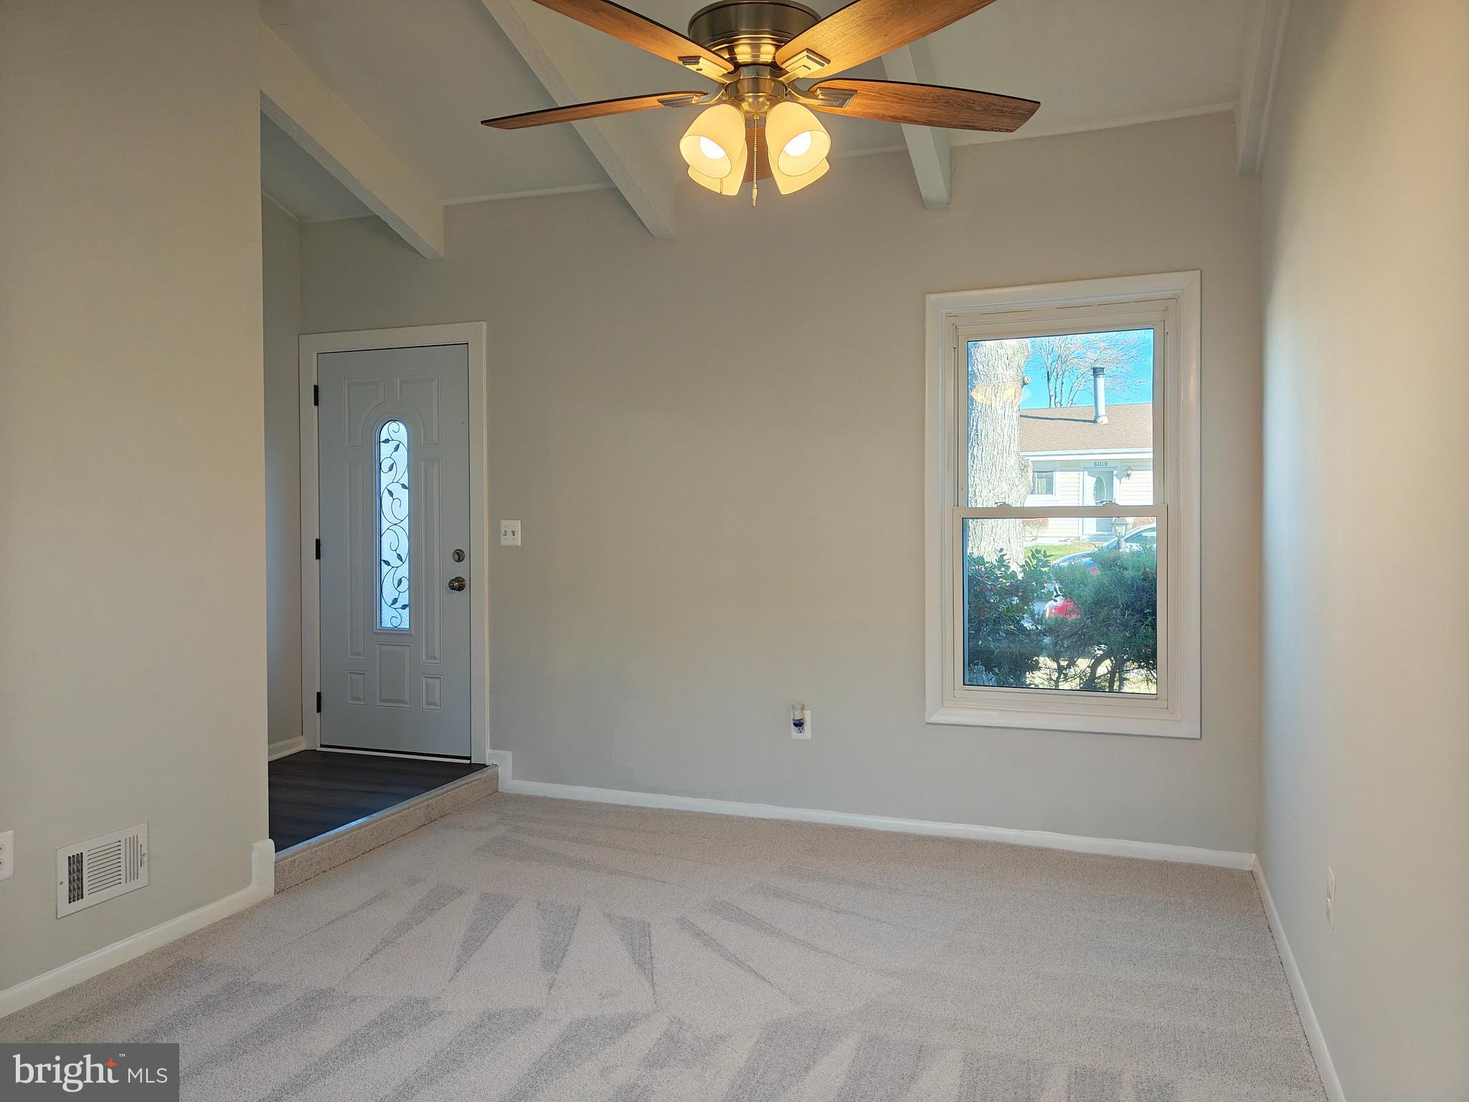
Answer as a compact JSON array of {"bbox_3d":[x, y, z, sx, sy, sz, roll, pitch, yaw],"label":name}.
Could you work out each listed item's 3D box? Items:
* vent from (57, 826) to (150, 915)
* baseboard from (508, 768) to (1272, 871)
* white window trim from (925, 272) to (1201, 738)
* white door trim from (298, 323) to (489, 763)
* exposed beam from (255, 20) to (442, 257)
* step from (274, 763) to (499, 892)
[{"bbox_3d":[-1.856,0.939,3.127,0.020,0.197,0.293,0,2,19],"label":"vent"},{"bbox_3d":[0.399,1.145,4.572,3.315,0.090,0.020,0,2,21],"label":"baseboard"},{"bbox_3d":[1.293,-0.170,4.233,1.040,1.765,0.100,0,2,21],"label":"white window trim"},{"bbox_3d":[-1.727,-0.041,5.372,1.135,2.150,0.090,0,2,21],"label":"white door trim"},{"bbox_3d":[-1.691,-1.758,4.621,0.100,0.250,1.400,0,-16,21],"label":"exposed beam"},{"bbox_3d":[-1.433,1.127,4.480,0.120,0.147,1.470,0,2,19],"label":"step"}]

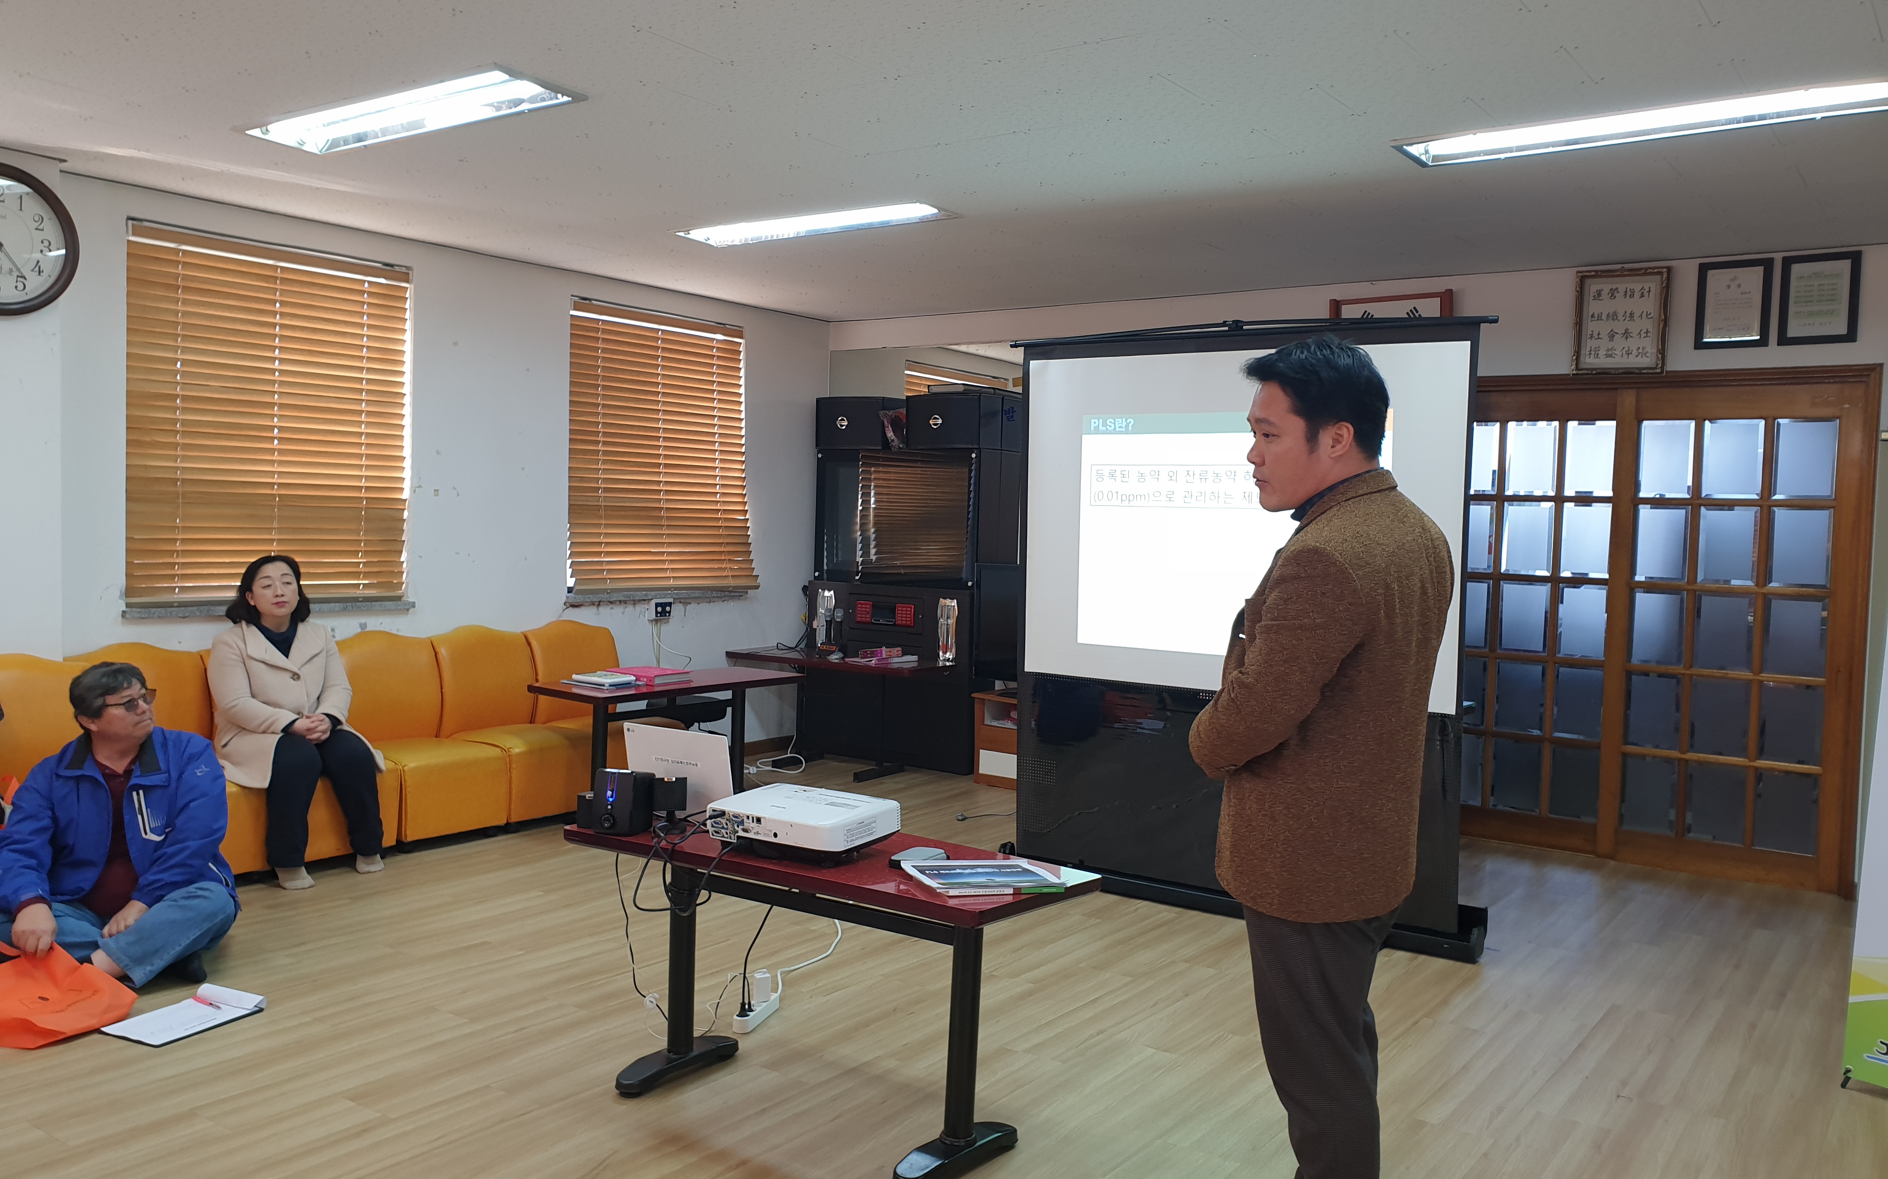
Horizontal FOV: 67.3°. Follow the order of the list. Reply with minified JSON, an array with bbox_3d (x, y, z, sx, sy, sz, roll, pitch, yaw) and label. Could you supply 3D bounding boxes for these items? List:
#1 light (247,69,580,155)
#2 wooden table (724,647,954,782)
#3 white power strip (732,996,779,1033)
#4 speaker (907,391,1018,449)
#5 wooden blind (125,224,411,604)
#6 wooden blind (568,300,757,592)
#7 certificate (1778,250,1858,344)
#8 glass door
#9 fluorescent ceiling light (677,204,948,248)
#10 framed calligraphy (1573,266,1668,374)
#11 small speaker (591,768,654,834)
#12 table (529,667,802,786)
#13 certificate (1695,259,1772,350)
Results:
[{"bbox_3d":[-1.598,-1.417,4.167,1.255,0.070,0.320,3,3,35],"label":"light"},{"bbox_3d":[-0.553,0.675,7.655,1.200,0.620,0.450,3,3,32],"label":"wooden table"},{"bbox_3d":[-0.516,1.168,3.912,0.047,0.040,0.225,2,3,15],"label":"white power strip"},{"bbox_3d":[0.095,-0.905,7.786,0.490,0.283,0.340,3,3,35],"label":"speaker"},{"bbox_3d":[-2.653,-0.646,5.652,0.060,1.384,1.161,3,3,35],"label":"wooden blind"},{"bbox_3d":[-1.462,-0.718,7.510,0.130,1.435,1.283,3,3,35],"label":"wooden blind"},{"bbox_3d":[3.417,-1.139,5.538,0.265,0.350,0.025,3,3,35],"label":"certificate"},{"bbox_3d":[2.930,0.128,6.113,1.794,2.098,0.130,3,3,35],"label":"glass door"},{"bbox_3d":[-0.525,-1.463,5.611,1.255,0.070,0.320,3,3,35],"label":"fluorescent ceiling light"},{"bbox_3d":[2.869,-1.145,6.020,0.360,0.444,0.035,3,3,35],"label":"framed calligraphy"},{"bbox_3d":[-0.746,0.490,3.344,0.104,0.148,0.130,2,3,17],"label":"small speaker"},{"bbox_3d":[-1.199,0.730,6.322,0.462,0.649,1.201,3,3,35],"label":"table"},{"bbox_3d":[3.218,-1.156,5.776,0.265,0.352,0.030,3,3,35],"label":"certificate"}]

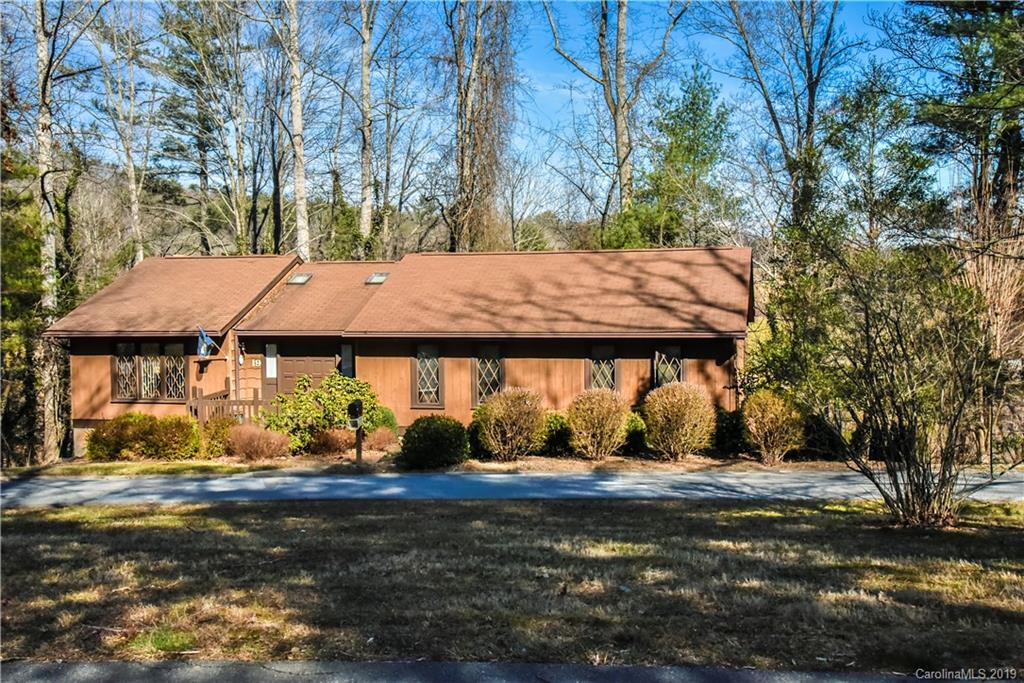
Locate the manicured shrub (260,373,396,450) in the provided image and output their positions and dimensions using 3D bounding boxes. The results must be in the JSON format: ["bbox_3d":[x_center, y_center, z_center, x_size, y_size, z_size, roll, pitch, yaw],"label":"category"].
[{"bbox_3d":[-4.745,1.813,27.800,3.350,1.980,2.300,0,1,14],"label":"manicured shrub"}]

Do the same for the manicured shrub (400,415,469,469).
[{"bbox_3d":[-1.821,2.338,25.400,1.600,1.200,1.500,0,1,0],"label":"manicured shrub"}]

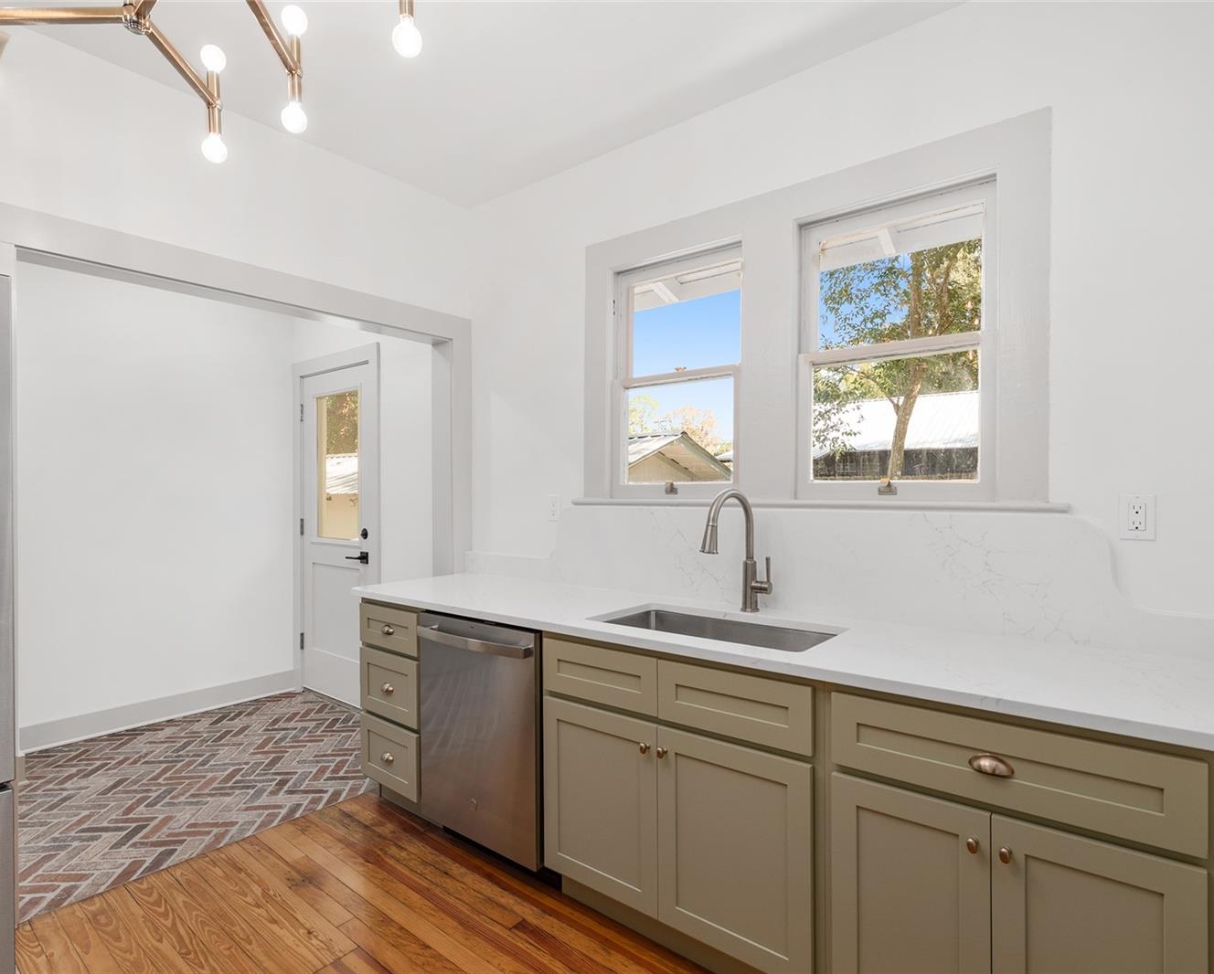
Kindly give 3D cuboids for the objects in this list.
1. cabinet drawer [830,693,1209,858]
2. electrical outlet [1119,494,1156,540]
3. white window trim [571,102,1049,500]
[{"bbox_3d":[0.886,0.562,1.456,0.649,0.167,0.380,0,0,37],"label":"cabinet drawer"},{"bbox_3d":[1.357,0.079,1.660,0.072,0.116,0.015,0,0,37],"label":"electrical outlet"},{"bbox_3d":[0.559,-0.479,2.275,1.667,1.106,0.090,0,0,37],"label":"white window trim"}]

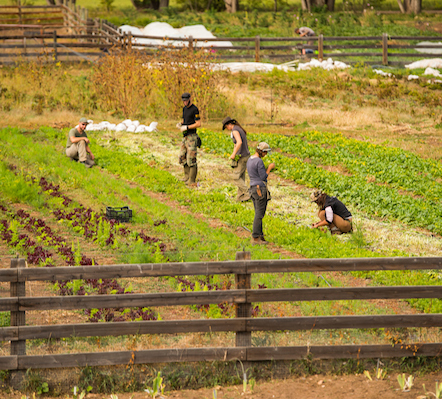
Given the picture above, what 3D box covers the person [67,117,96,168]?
[{"bbox_3d":[-2.836,-1.144,60.500,0.680,0.920,0.520,6,8,45],"label":"person"}]

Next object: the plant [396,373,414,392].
[{"bbox_3d":[1.922,1.917,31.400,0.180,0.210,0.150,0,5,0],"label":"plant"}]

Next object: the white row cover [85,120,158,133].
[{"bbox_3d":[-2.308,-1.644,67.500,1.800,0.280,0.600,0,6,0],"label":"white row cover"}]

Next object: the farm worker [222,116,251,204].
[{"bbox_3d":[0.282,-0.727,54.500,0.540,1.560,0.460,0,5,0],"label":"farm worker"}]

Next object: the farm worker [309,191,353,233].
[{"bbox_3d":[1.806,0.212,49.000,0.740,0.740,0.520,-1,5,-10],"label":"farm worker"}]

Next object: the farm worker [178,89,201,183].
[{"bbox_3d":[-0.614,-1.179,58.400,0.440,1.790,0.520,-5,7,-44],"label":"farm worker"}]

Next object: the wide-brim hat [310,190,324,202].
[{"bbox_3d":[1.561,-0.046,49.000,0.260,0.140,0.220,-36,10,-5],"label":"wide-brim hat"}]

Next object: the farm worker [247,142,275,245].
[{"bbox_3d":[0.647,-0.094,48.500,0.440,1.640,0.450,-4,7,-36],"label":"farm worker"}]

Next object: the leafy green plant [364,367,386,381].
[{"bbox_3d":[1.690,1.916,33.000,0.230,0.140,0.180,0,6,0],"label":"leafy green plant"}]

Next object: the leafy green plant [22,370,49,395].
[{"bbox_3d":[-1.988,1.972,32.300,0.270,0.240,0.230,0,6,0],"label":"leafy green plant"}]

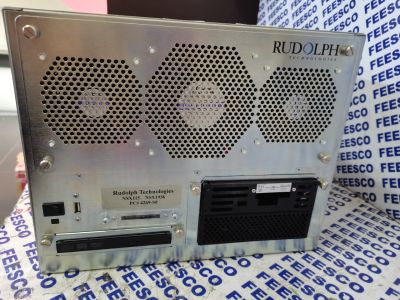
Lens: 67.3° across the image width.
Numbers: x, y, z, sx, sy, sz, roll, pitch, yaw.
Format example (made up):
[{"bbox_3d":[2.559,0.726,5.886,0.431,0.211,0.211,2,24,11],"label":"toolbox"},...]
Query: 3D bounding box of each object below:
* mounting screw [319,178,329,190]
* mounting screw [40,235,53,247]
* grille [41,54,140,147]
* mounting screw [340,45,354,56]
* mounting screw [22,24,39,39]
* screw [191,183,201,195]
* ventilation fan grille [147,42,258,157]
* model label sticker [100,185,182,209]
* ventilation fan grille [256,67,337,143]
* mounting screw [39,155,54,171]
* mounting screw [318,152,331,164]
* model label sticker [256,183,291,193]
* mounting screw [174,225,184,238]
[{"bbox_3d":[0.154,0.043,0.375,0.010,0.010,0.009,-1,20,-11],"label":"mounting screw"},{"bbox_3d":[-0.168,0.099,0.330,0.011,0.011,0.010,-1,20,-11],"label":"mounting screw"},{"bbox_3d":[-0.104,-0.046,0.294,0.095,0.086,0.004,-1,20,-11],"label":"grille"},{"bbox_3d":[0.158,-0.107,0.322,0.011,0.011,0.009,-1,20,-11],"label":"mounting screw"},{"bbox_3d":[-0.147,-0.102,0.260,0.011,0.011,0.009,-1,20,-11],"label":"mounting screw"},{"bbox_3d":[-0.005,0.043,0.343,0.011,0.011,0.008,-1,20,-11],"label":"screw"},{"bbox_3d":[0.003,-0.047,0.316,0.119,0.120,0.004,-1,20,-11],"label":"ventilation fan grille"},{"bbox_3d":[-0.064,0.054,0.339,0.086,0.026,0.001,-1,20,-11],"label":"model label sticker"},{"bbox_3d":[0.110,-0.048,0.337,0.095,0.086,0.004,-1,20,-11],"label":"ventilation fan grille"},{"bbox_3d":[-0.152,0.013,0.300,0.011,0.011,0.009,-1,20,-11],"label":"mounting screw"},{"bbox_3d":[0.151,0.010,0.363,0.011,0.011,0.009,-1,20,-11],"label":"mounting screw"},{"bbox_3d":[0.091,0.047,0.368,0.045,0.012,0.001,-1,20,-11],"label":"model label sticker"},{"bbox_3d":[-0.024,0.097,0.357,0.010,0.010,0.010,-1,20,-11],"label":"mounting screw"}]

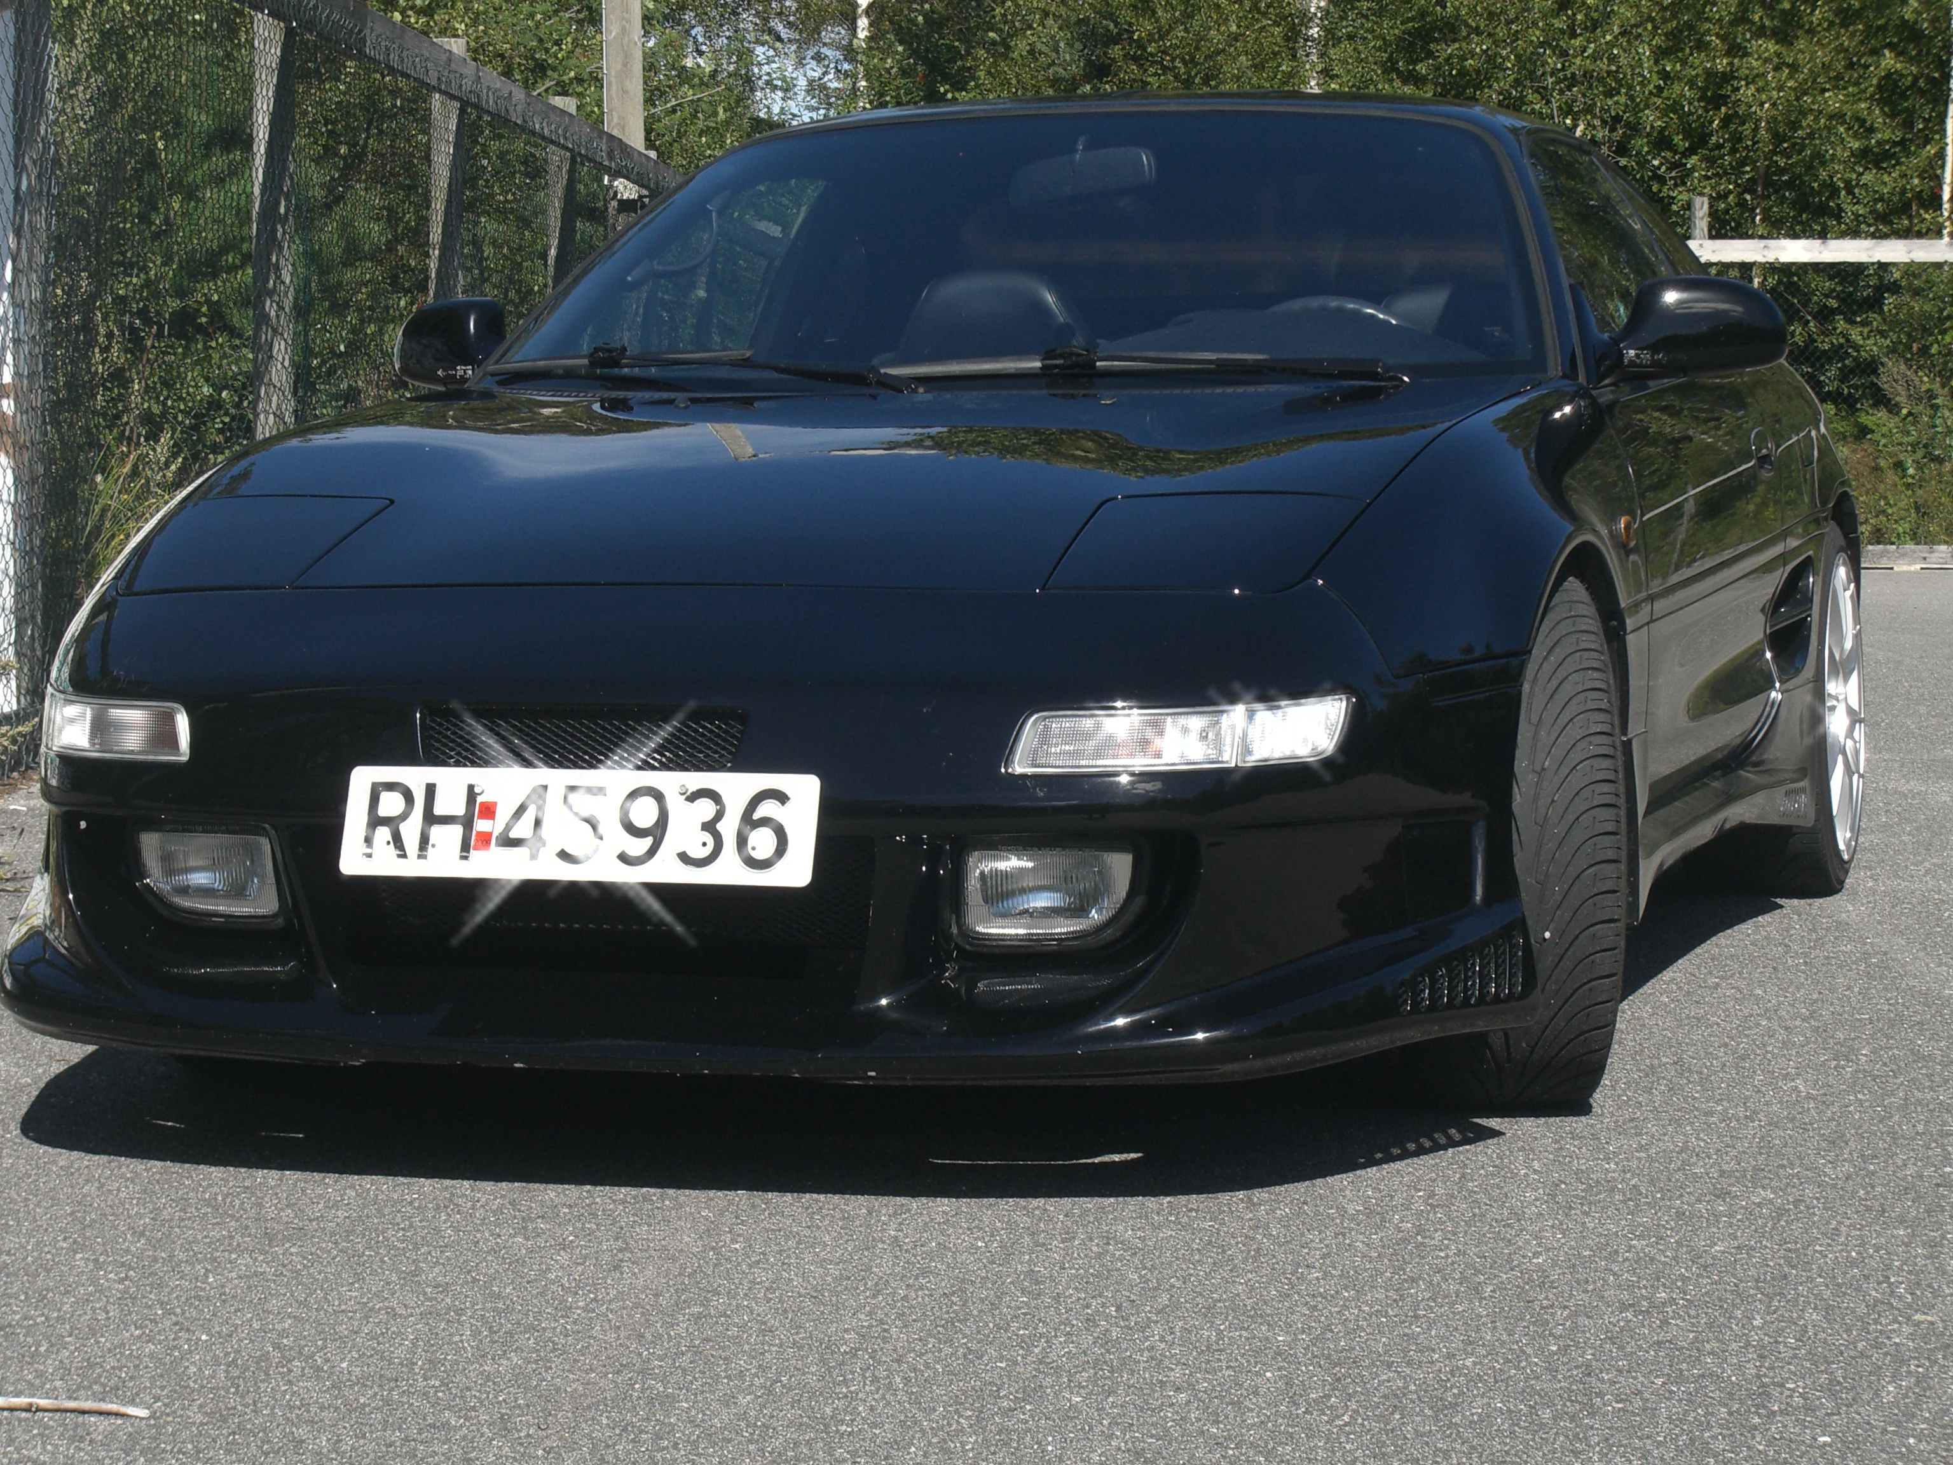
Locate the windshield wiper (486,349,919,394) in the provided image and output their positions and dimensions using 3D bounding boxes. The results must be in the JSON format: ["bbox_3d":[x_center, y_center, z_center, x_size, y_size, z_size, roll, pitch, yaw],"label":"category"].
[{"bbox_3d":[-0.353,-0.458,5.729,0.693,0.059,0.084,2,5,36],"label":"windshield wiper"}]

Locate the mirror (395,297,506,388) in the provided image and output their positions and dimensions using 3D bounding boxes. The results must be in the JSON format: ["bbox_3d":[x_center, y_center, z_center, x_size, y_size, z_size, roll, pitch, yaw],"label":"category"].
[{"bbox_3d":[-0.699,-0.528,6.203,0.223,0.136,0.148,1,4,19],"label":"mirror"}]

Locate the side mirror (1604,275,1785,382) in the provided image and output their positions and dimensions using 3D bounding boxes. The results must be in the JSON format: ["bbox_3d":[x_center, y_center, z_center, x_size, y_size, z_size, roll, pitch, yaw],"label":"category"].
[{"bbox_3d":[0.905,-0.506,5.659,0.223,0.136,0.148,1,4,19],"label":"side mirror"}]

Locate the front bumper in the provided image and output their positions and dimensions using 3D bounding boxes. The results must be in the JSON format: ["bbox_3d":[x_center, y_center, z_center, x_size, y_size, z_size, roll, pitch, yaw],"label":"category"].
[{"bbox_3d":[-0.304,0.084,4.755,1.703,0.505,0.604,1,4,19],"label":"front bumper"}]

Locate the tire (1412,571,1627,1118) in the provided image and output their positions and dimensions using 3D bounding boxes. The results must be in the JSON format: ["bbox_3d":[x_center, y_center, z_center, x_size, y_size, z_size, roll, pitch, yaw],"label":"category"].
[{"bbox_3d":[0.578,0.125,5.081,0.215,0.597,0.597,-1,4,-1],"label":"tire"}]

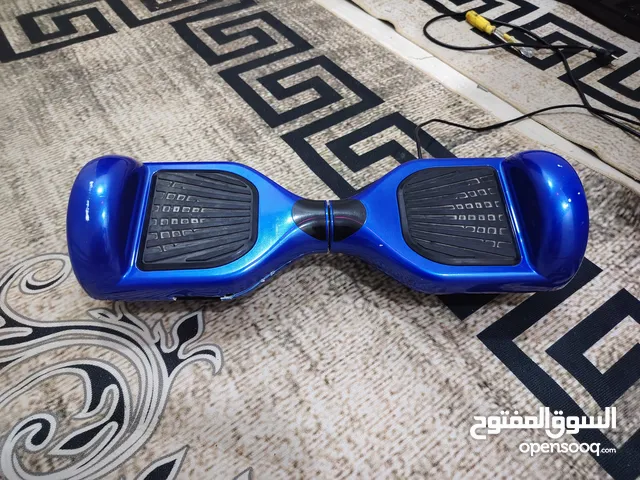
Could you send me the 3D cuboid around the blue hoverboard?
[{"bbox_3d":[0.014,-0.020,0.554,0.584,0.178,0.186,-1,57,-2],"label":"blue hoverboard"}]

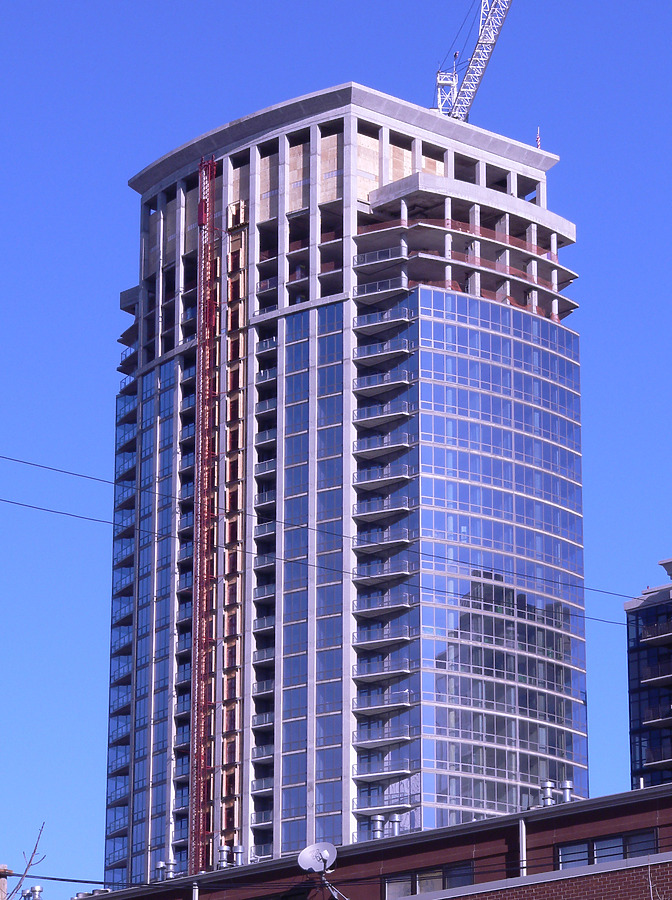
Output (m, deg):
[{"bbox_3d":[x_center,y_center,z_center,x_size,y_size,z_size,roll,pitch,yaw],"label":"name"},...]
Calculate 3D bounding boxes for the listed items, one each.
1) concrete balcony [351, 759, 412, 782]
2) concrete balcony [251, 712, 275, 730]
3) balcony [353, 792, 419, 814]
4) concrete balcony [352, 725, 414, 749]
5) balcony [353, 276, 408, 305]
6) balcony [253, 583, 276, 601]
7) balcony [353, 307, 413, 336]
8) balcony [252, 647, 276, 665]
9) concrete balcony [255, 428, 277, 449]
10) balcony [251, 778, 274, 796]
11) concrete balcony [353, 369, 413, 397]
[{"bbox_3d":[4.640,29.552,279.765,5.950,1.270,2.300,-10,-18,32],"label":"concrete balcony"},{"bbox_3d":[-5.910,24.830,277.800,3.090,1.270,1.800,-15,-23,41],"label":"concrete balcony"},{"bbox_3d":[4.340,31.050,267.310,5.370,1.270,2.300,-13,-21,37],"label":"balcony"},{"bbox_3d":[4.340,25.310,269.070,5.370,1.270,2.300,-13,-21,37],"label":"concrete balcony"},{"bbox_3d":[4.370,-14.860,281.350,5.370,1.270,2.300,-13,-21,37],"label":"balcony"},{"bbox_3d":[-6.339,13.814,290.741,3.000,1.250,1.350,-13,-20,40],"label":"balcony"},{"bbox_3d":[4.722,-12.243,291.357,5.950,1.270,2.300,-10,-18,32],"label":"balcony"},{"bbox_3d":[-6.208,19.263,283.065,2.900,1.200,1.500,-15,-23,40],"label":"balcony"},{"bbox_3d":[-6.295,-1.045,294.862,3.000,1.250,1.350,-13,-20,40],"label":"concrete balcony"},{"bbox_3d":[-6.240,30.910,279.433,2.900,1.200,1.500,-15,-23,40],"label":"balcony"},{"bbox_3d":[4.360,-6.250,278.720,5.370,1.270,2.300,-13,-21,37],"label":"concrete balcony"}]

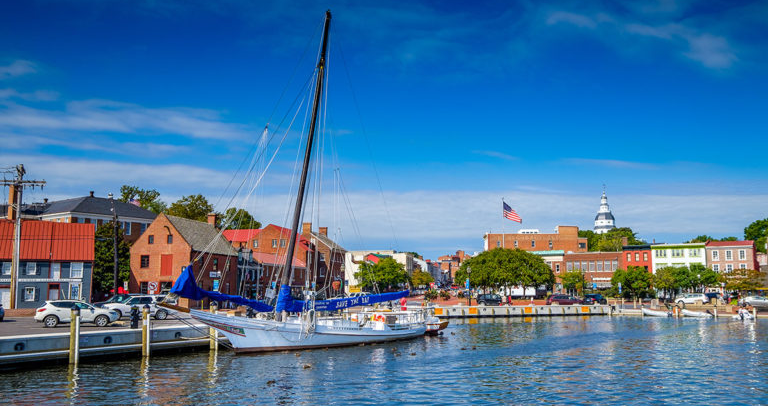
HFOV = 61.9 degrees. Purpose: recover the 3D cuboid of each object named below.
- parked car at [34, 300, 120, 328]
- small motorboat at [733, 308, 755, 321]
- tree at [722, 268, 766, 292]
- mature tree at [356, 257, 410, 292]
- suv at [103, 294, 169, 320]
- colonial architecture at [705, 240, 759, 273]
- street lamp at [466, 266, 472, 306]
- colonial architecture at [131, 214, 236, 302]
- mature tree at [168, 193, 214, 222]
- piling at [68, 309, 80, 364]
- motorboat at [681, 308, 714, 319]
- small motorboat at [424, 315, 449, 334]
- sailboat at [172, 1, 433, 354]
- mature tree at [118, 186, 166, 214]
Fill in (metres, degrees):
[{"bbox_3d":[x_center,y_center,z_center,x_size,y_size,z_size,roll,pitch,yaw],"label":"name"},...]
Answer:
[{"bbox_3d":[-17.600,6.303,37.088,4.400,1.660,1.820,3,-8,-22],"label":"parked car"},{"bbox_3d":[43.601,13.499,77.500,1.600,1.250,2.900,1,-8,-8],"label":"small motorboat"},{"bbox_3d":[54.980,12.290,98.000,6.600,5.200,6.200,-4,-9,30],"label":"tree"},{"bbox_3d":[-0.400,12.285,102.279,8.600,6.970,8.000,0,-8,0],"label":"mature tree"},{"bbox_3d":[-18.264,7.798,47.800,4.850,1.800,1.880,3,-8,-22],"label":"suv"},{"bbox_3d":[71.317,13.410,131.004,8.800,11.320,11.000,-5,-9,33],"label":"colonial architecture"},{"bbox_3d":[11.615,11.290,86.770,0.620,5.250,0.600,0,-8,0],"label":"street lamp"},{"bbox_3d":[-24.100,7.095,77.352,7.400,10.700,16.500,0,-8,2],"label":"colonial architecture"},{"bbox_3d":[-27.676,6.322,92.000,9.000,14.400,8.500,2,-8,-17],"label":"mature tree"},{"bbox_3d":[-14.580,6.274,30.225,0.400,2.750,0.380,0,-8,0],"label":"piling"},{"bbox_3d":[39.256,13.942,80.000,3.600,1.050,1.600,-4,-9,30],"label":"motorboat"},{"bbox_3d":[3.300,9.531,50.672,3.300,1.400,1.500,-7,-10,41],"label":"small motorboat"},{"bbox_3d":[-4.800,-1.956,39.429,4.800,21.200,19.600,-6,-10,36],"label":"sailboat"},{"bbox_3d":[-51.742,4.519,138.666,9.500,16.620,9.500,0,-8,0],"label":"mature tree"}]

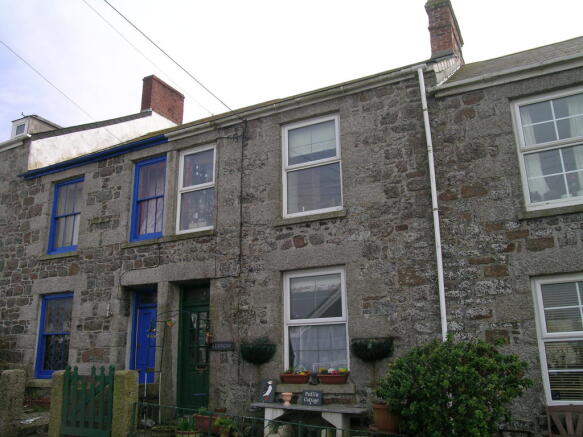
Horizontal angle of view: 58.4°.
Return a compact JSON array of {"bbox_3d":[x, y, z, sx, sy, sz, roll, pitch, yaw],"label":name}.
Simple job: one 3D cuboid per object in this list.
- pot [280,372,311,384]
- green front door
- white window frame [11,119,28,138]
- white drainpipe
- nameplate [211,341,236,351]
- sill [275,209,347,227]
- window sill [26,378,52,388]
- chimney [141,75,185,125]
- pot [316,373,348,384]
[{"bbox_3d":[0.081,2.420,7.908,0.530,0.160,0.180,-9,-17,25],"label":"pot"},{"bbox_3d":[-1.684,2.338,9.512,0.937,2.272,0.090,-9,-17,27],"label":"green front door"},{"bbox_3d":[-6.802,-2.272,13.116,0.630,0.470,0.090,-9,-17,25],"label":"white window frame"},{"bbox_3d":[2.050,0.075,7.410,0.080,5.010,0.090,-9,-17,25],"label":"white drainpipe"},{"bbox_3d":[-1.176,2.175,8.868,0.465,0.150,0.030,-9,-17,27],"label":"nameplate"},{"bbox_3d":[0.316,0.017,8.449,1.250,0.110,0.190,-9,-17,25],"label":"sill"},{"bbox_3d":[-4.741,3.215,10.250,1.270,0.120,0.190,-9,-17,25],"label":"window sill"},{"bbox_3d":[-4.207,-3.820,17.227,0.410,1.150,1.580,-9,-17,25],"label":"chimney"},{"bbox_3d":[0.652,2.397,7.794,0.488,0.135,0.180,-9,-17,27],"label":"pot"}]

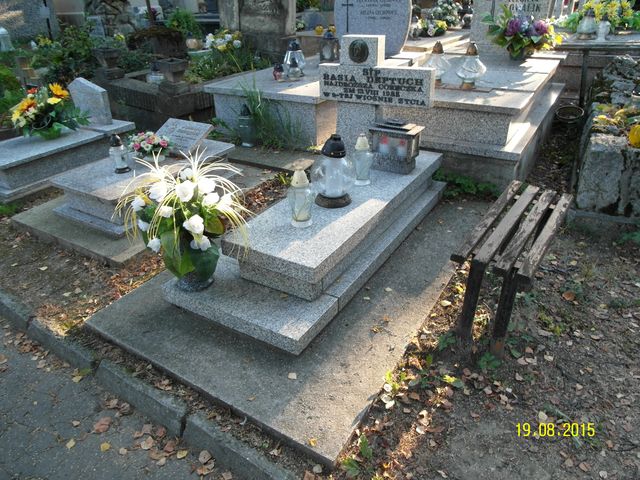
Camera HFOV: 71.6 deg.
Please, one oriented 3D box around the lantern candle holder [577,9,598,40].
[{"bbox_3d":[3.498,-2.791,5.747,0.256,0.344,0.256,16,34,28],"label":"lantern candle holder"}]

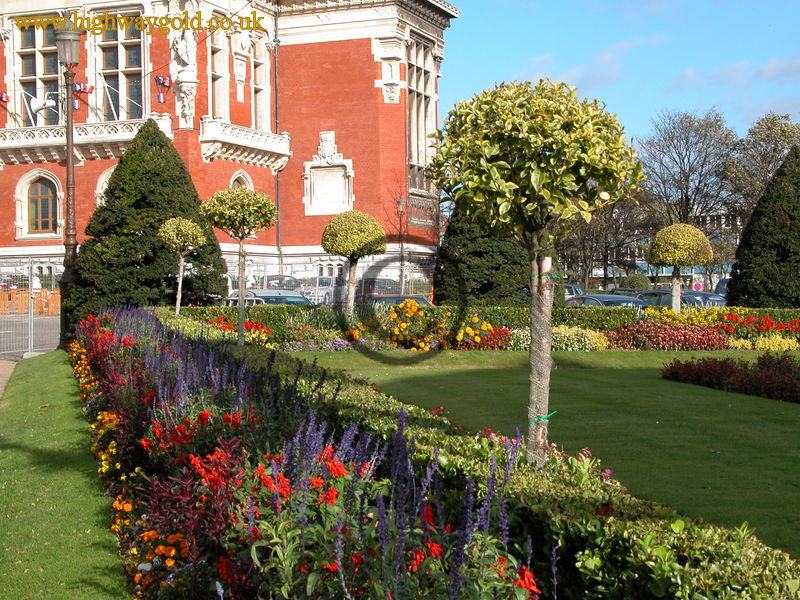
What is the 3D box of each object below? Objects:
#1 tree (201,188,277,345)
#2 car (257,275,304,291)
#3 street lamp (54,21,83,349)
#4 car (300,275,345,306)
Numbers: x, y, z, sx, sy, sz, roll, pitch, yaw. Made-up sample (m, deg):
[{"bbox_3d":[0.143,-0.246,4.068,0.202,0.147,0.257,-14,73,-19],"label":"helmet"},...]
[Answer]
[{"bbox_3d":[-2.463,-0.325,21.500,1.180,2.750,1.180,-1,1,0],"label":"tree"},{"bbox_3d":[-6.069,-0.470,71.000,1.750,1.500,4.300,-1,1,14],"label":"car"},{"bbox_3d":[-6.450,-2.250,27.500,0.520,6.400,0.520,0,1,0],"label":"street lamp"},{"bbox_3d":[-3.937,-0.520,74.500,1.760,1.430,4.400,-1,1,18],"label":"car"}]

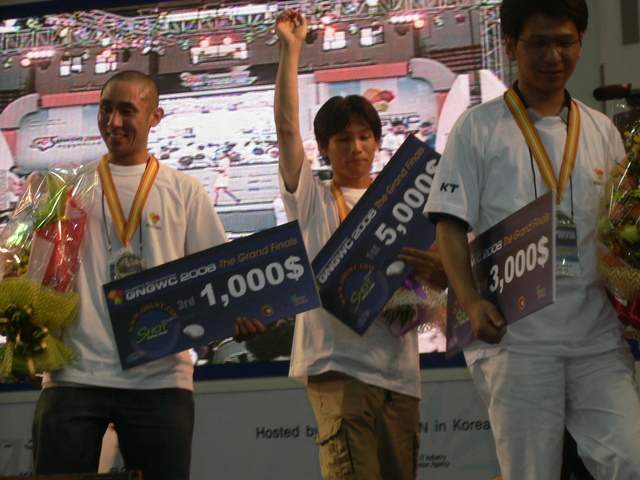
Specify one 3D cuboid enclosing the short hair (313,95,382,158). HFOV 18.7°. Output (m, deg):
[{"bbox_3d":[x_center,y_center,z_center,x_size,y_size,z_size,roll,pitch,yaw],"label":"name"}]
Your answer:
[{"bbox_3d":[0.077,-0.311,5.360,0.185,0.180,0.215,-1,5,-14],"label":"short hair"}]

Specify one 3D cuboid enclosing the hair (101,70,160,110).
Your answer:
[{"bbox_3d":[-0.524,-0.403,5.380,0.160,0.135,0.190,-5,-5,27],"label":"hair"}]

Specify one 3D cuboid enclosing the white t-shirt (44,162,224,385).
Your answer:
[{"bbox_3d":[-0.511,0.097,5.320,0.510,0.610,0.280,-3,-5,8],"label":"white t-shirt"}]

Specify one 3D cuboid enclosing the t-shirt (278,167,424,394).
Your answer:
[{"bbox_3d":[0.092,0.109,5.350,0.430,0.630,0.280,0,-5,-25],"label":"t-shirt"}]

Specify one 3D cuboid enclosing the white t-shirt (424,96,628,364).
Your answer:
[{"bbox_3d":[0.486,-0.025,4.550,0.480,0.610,0.290,-1,-5,-14],"label":"white t-shirt"}]

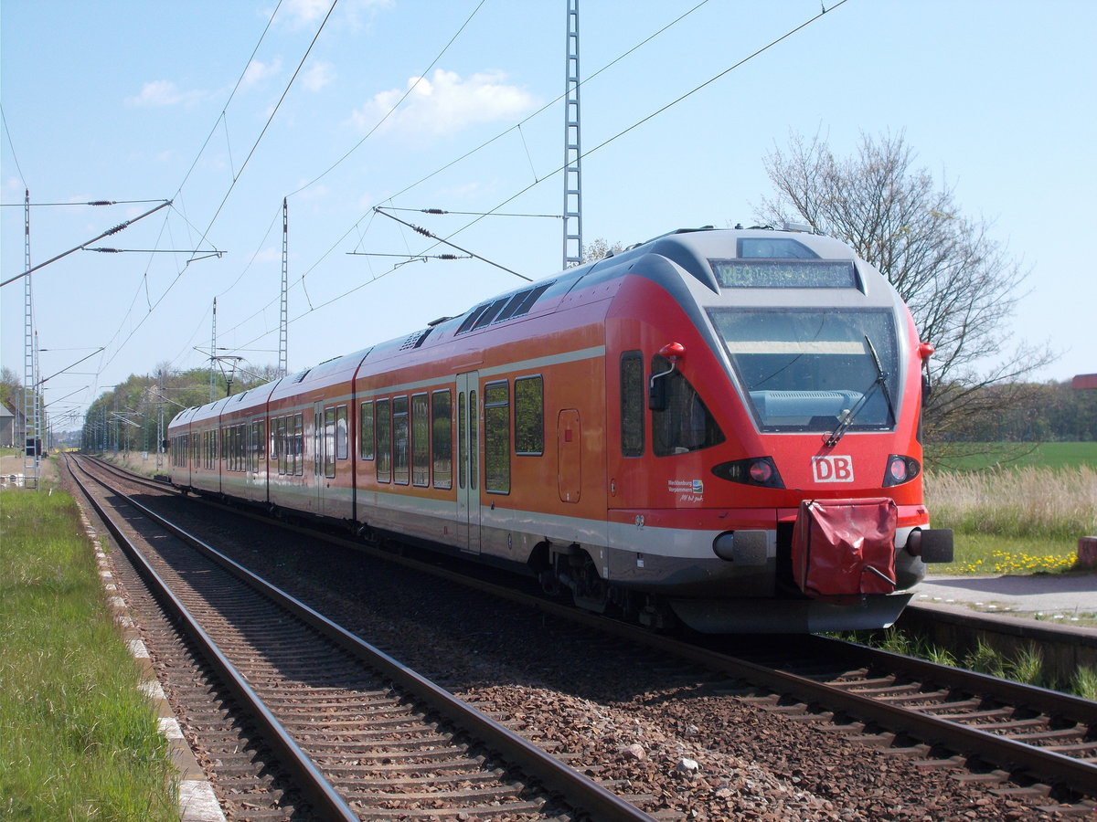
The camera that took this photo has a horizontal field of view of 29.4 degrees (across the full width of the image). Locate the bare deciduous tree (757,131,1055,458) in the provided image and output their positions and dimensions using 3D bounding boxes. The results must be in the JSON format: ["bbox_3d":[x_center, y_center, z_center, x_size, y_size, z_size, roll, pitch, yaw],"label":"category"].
[{"bbox_3d":[8.700,-2.250,53.000,8.500,9.800,8.200,0,-1,0],"label":"bare deciduous tree"}]

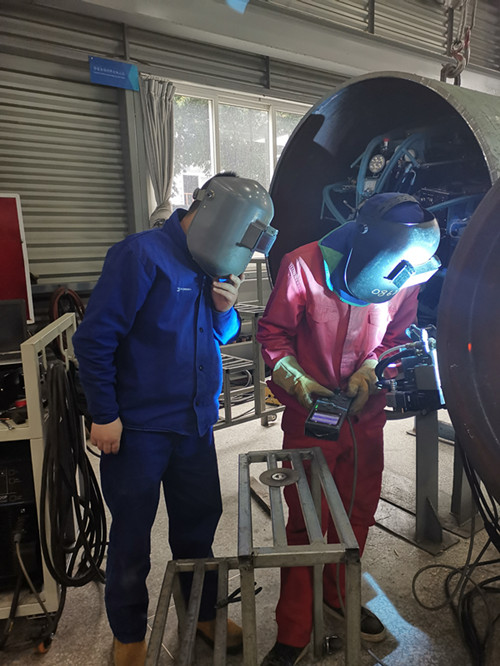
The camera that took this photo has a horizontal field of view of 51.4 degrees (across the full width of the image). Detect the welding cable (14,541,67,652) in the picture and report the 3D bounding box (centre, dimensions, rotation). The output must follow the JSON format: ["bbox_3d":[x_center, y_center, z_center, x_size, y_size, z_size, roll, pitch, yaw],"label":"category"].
[{"bbox_3d":[-0.734,0.916,1.820,0.170,0.390,0.150,-2,10,0],"label":"welding cable"}]

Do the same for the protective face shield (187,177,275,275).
[{"bbox_3d":[-0.052,-0.318,1.550,0.250,0.300,0.225,33,14,22],"label":"protective face shield"}]

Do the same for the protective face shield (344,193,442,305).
[{"bbox_3d":[0.423,-0.244,1.520,0.235,0.255,0.305,-11,-32,-50],"label":"protective face shield"}]

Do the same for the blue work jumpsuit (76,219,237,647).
[{"bbox_3d":[-0.283,0.335,1.738,0.430,1.440,0.520,5,12,36],"label":"blue work jumpsuit"}]

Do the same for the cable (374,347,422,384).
[{"bbox_3d":[0.434,0.095,1.520,0.145,0.115,0.100,-2,10,0],"label":"cable"}]

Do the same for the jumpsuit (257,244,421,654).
[{"bbox_3d":[0.258,0.370,1.717,0.520,1.360,0.430,-2,10,-1],"label":"jumpsuit"}]

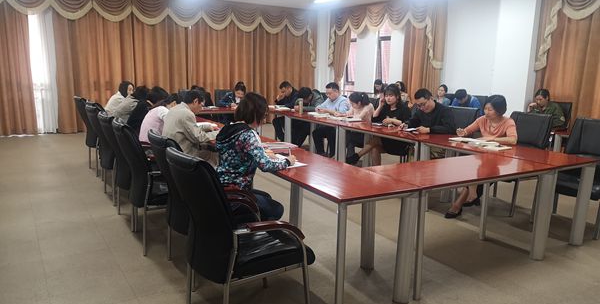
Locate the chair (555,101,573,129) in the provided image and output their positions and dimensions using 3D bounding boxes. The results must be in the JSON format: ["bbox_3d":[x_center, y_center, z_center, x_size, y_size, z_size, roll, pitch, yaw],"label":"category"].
[{"bbox_3d":[4.055,-0.312,7.874,0.720,1.030,0.600,-5,12,-31],"label":"chair"}]

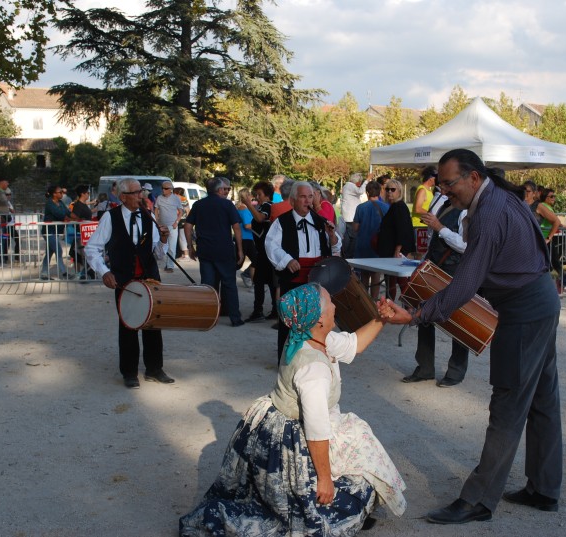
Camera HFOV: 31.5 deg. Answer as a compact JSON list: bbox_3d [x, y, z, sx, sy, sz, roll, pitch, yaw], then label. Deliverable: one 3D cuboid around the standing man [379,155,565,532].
[{"bbox_3d":[0.913,0.327,4.863,0.830,1.790,0.580,-1,5,-9],"label":"standing man"}]

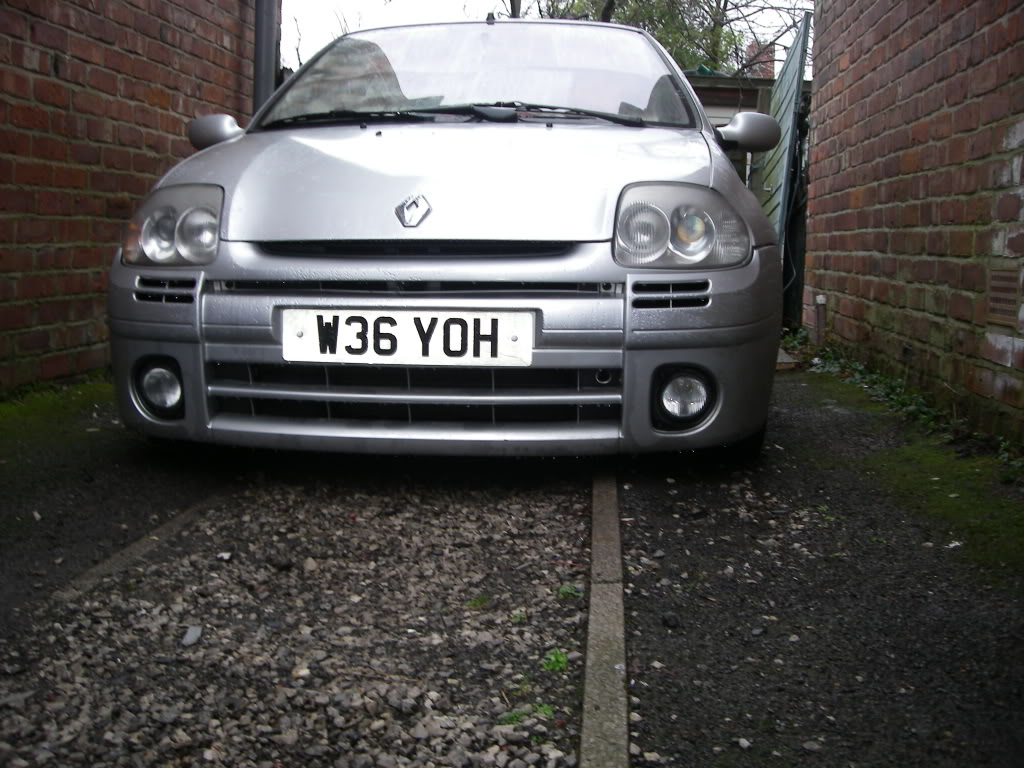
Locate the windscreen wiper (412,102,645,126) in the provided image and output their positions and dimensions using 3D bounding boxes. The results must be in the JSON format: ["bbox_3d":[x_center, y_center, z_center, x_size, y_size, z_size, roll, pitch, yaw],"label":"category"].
[{"bbox_3d":[0.037,-0.739,3.081,0.650,0.070,0.100,1,7,5],"label":"windscreen wiper"}]

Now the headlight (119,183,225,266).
[{"bbox_3d":[-0.771,-0.353,2.534,0.330,0.190,0.250,1,7,5],"label":"headlight"}]

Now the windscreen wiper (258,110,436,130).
[{"bbox_3d":[-0.476,-0.739,3.172,0.560,0.050,0.070,3,8,22],"label":"windscreen wiper"}]

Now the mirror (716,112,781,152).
[{"bbox_3d":[0.720,-0.764,3.412,0.200,0.122,0.130,1,7,5],"label":"mirror"}]

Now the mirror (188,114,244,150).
[{"bbox_3d":[-0.929,-0.790,3.555,0.200,0.122,0.130,1,7,5],"label":"mirror"}]

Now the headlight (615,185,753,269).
[{"bbox_3d":[0.374,-0.335,2.434,0.330,0.190,0.250,1,7,5],"label":"headlight"}]

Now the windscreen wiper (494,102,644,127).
[{"bbox_3d":[0.161,-0.739,3.085,0.430,0.050,0.075,6,7,-2],"label":"windscreen wiper"}]

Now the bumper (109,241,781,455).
[{"bbox_3d":[-0.199,-0.098,2.525,1.630,0.460,0.480,1,7,5],"label":"bumper"}]

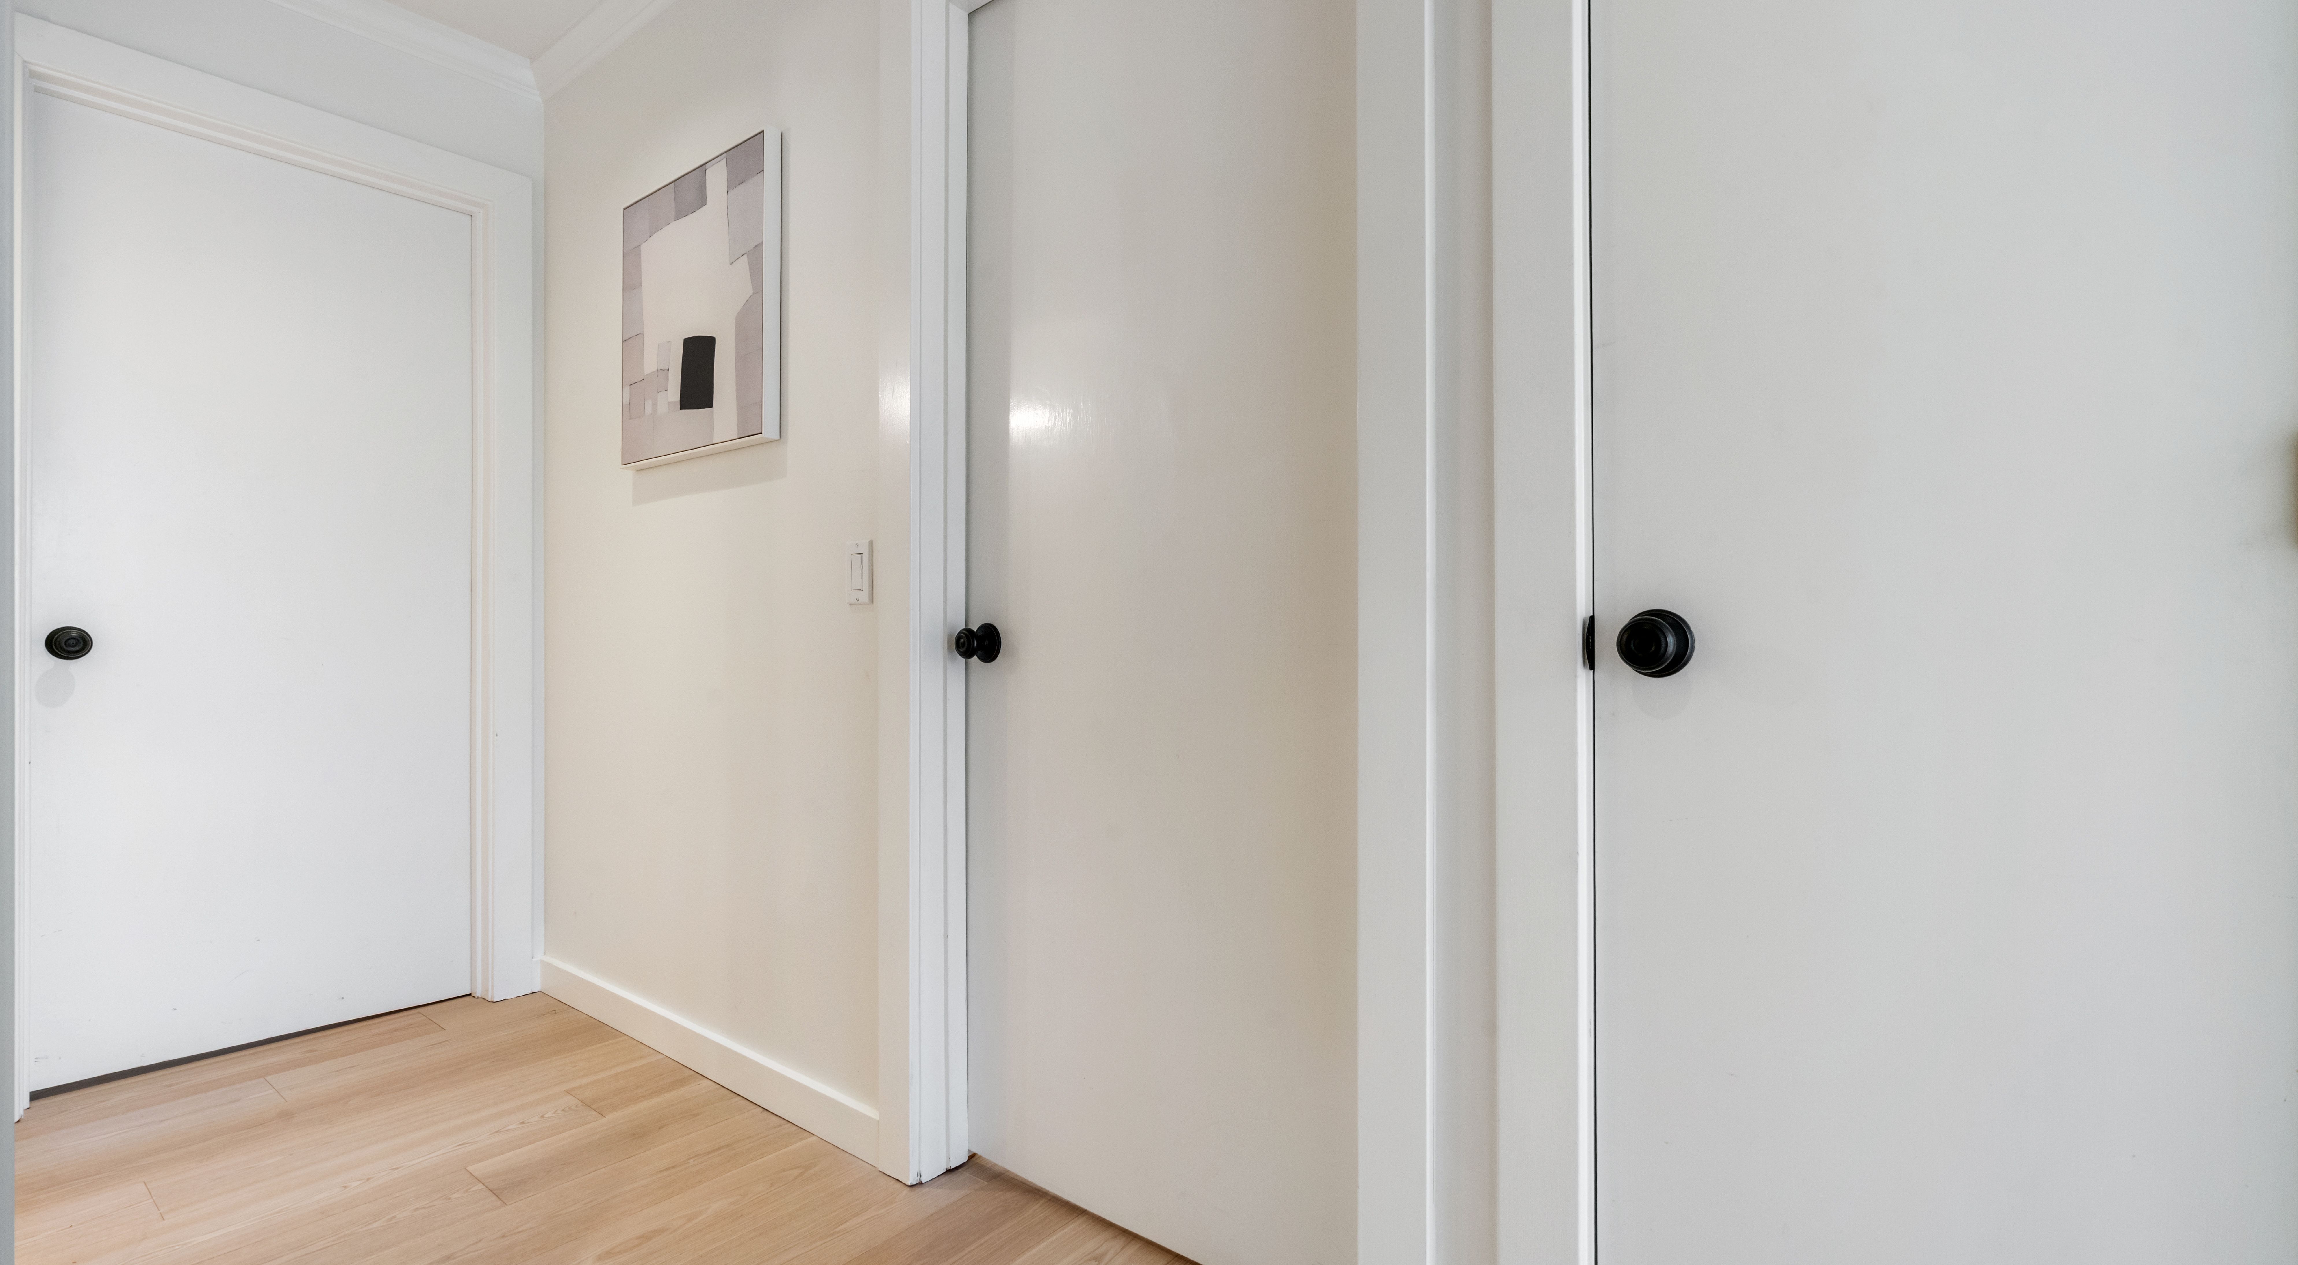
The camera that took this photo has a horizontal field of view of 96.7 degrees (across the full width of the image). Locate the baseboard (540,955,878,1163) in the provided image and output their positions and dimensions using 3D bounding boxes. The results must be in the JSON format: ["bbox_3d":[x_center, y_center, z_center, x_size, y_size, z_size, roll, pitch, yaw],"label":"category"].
[{"bbox_3d":[-1.036,0.904,2.257,1.449,0.086,0.019,0,0,39],"label":"baseboard"}]

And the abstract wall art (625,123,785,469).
[{"bbox_3d":[-0.978,-0.686,2.207,0.599,0.598,0.038,0,0,39],"label":"abstract wall art"}]

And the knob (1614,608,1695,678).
[{"bbox_3d":[0.495,0.012,1.009,0.067,0.067,0.062,0,0,39],"label":"knob"}]

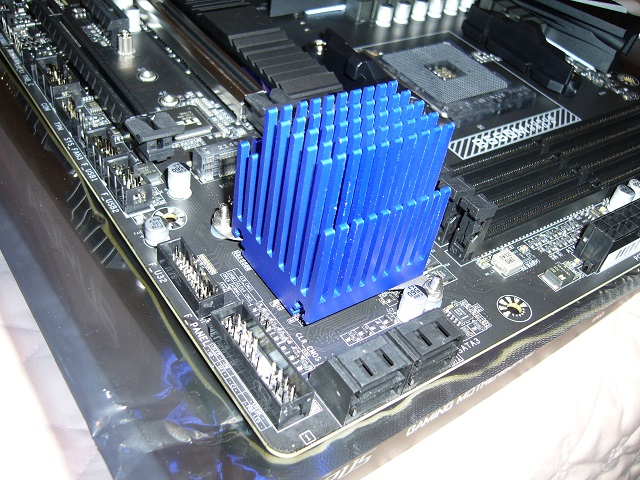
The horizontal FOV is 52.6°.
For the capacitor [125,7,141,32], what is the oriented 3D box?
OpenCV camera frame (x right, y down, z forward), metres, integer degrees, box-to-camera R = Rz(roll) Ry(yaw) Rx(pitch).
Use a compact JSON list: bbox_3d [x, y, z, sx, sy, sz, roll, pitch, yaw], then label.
[{"bbox_3d":[-0.076,-0.090,0.264,0.006,0.009,0.006,-20,49,-30],"label":"capacitor"}]

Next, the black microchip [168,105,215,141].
[{"bbox_3d":[-0.046,-0.041,0.220,0.017,0.002,0.016,-20,49,-30],"label":"black microchip"}]

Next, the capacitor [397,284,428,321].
[{"bbox_3d":[0.024,0.016,0.166,0.006,0.007,0.006,6,41,-5],"label":"capacitor"}]

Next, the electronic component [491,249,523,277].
[{"bbox_3d":[0.054,0.007,0.188,0.008,0.002,0.007,-20,49,-30],"label":"electronic component"}]

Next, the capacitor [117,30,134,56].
[{"bbox_3d":[-0.075,-0.076,0.249,0.006,0.008,0.006,-20,49,-30],"label":"capacitor"}]

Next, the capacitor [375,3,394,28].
[{"bbox_3d":[0.031,-0.106,0.306,0.007,0.009,0.007,-20,49,-30],"label":"capacitor"}]

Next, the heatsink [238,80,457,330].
[{"bbox_3d":[0.005,-0.011,0.160,0.037,0.047,0.037,-20,49,-30],"label":"heatsink"}]

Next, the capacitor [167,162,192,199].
[{"bbox_3d":[-0.041,-0.017,0.190,0.007,0.009,0.007,6,41,-5],"label":"capacitor"}]

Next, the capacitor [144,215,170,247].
[{"bbox_3d":[-0.044,-0.002,0.175,0.006,0.005,0.006,6,41,-5],"label":"capacitor"}]

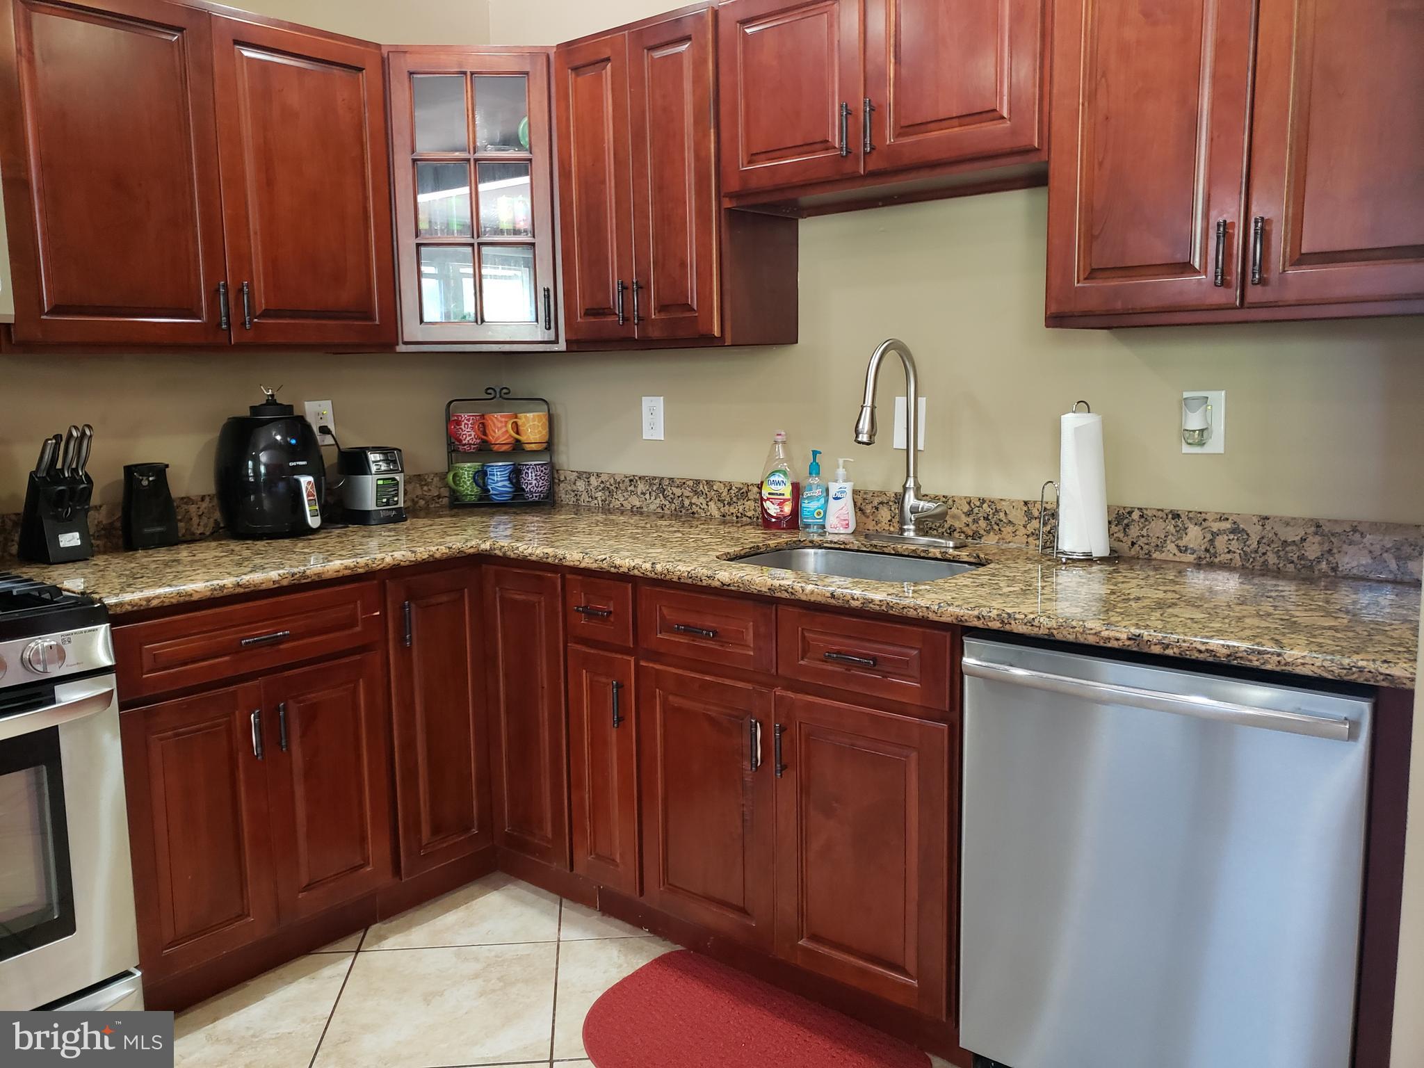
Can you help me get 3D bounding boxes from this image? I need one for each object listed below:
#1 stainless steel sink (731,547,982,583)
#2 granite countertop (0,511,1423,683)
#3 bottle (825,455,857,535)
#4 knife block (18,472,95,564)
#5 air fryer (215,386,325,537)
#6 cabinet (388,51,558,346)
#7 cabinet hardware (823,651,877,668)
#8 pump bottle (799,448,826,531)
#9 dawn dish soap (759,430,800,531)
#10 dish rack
[{"bbox_3d":[0.269,0.153,2.253,0.555,0.200,0.365,6,10,39],"label":"stainless steel sink"},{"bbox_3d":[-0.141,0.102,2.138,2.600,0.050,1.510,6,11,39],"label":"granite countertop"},{"bbox_3d":[0.321,-0.094,2.631,0.077,0.186,0.050,-1,8,1],"label":"bottle"},{"bbox_3d":[-1.465,-0.043,2.393,0.148,0.195,0.088,6,10,39],"label":"knife block"},{"bbox_3d":[-1.123,-0.178,2.696,0.300,0.387,0.262,5,10,33],"label":"air fryer"},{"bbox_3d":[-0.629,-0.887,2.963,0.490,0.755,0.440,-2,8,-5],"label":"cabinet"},{"bbox_3d":[0.244,0.222,1.897,0.108,0.014,0.032,6,10,39],"label":"cabinet hardware"},{"bbox_3d":[0.255,-0.108,2.666,0.070,0.205,0.050,-2,8,-6],"label":"pump bottle"},{"bbox_3d":[0.181,-0.138,2.723,0.100,0.250,0.062,1,8,12],"label":"dawn dish soap"},{"bbox_3d":[-0.640,-0.257,3.238,0.300,0.355,0.130,-1,8,1],"label":"dish rack"}]

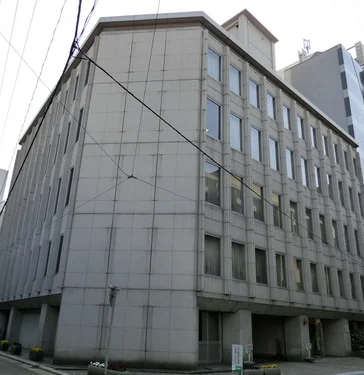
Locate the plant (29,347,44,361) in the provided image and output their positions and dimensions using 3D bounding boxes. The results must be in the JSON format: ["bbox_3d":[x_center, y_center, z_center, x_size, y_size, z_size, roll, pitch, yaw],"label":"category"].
[{"bbox_3d":[-6.547,7.471,16.270,0.600,0.600,0.600,15,-24,-32],"label":"plant"}]

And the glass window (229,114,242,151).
[{"bbox_3d":[2.879,-2.979,19.517,1.080,1.990,0.150,20,-27,-40],"label":"glass window"}]

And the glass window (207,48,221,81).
[{"bbox_3d":[1.699,-6.714,19.802,0.940,1.716,0.150,20,-27,-40],"label":"glass window"}]

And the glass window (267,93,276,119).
[{"bbox_3d":[5.607,-5.205,23.009,1.080,1.649,0.150,20,-27,-40],"label":"glass window"}]

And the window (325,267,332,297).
[{"bbox_3d":[9.140,5.891,22.808,1.080,1.704,0.150,20,-27,-40],"label":"window"}]

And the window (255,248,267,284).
[{"bbox_3d":[3.931,3.963,18.227,1.080,1.704,0.150,20,-27,-40],"label":"window"}]

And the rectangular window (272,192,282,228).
[{"bbox_3d":[5.776,1.405,21.706,1.010,2.030,0.200,20,-27,-40],"label":"rectangular window"}]

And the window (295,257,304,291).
[{"bbox_3d":[6.726,5.044,20.924,0.940,1.716,0.150,20,-27,-40],"label":"window"}]

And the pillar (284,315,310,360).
[{"bbox_3d":[6.423,8.394,20.160,0.882,2.304,0.954,20,-27,-40],"label":"pillar"}]

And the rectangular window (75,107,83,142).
[{"bbox_3d":[-5.227,-3.462,19.068,0.150,1.990,1.080,16,-25,-33],"label":"rectangular window"}]

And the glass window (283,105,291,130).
[{"bbox_3d":[7.438,-4.906,25.483,0.976,1.756,0.200,20,-27,-40],"label":"glass window"}]

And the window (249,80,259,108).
[{"bbox_3d":[4.305,-5.688,21.864,1.080,1.649,0.150,20,-27,-40],"label":"window"}]

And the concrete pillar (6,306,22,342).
[{"bbox_3d":[-11.380,9.423,24.633,0.650,2.356,1.000,16,-25,-32],"label":"concrete pillar"}]

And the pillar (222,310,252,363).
[{"bbox_3d":[2.782,7.367,17.982,0.948,2.373,1.053,20,-27,-40],"label":"pillar"}]

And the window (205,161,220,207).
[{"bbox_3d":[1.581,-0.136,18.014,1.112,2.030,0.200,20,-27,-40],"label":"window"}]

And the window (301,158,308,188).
[{"bbox_3d":[8.307,-0.985,24.582,0.940,1.990,0.150,20,-27,-40],"label":"window"}]

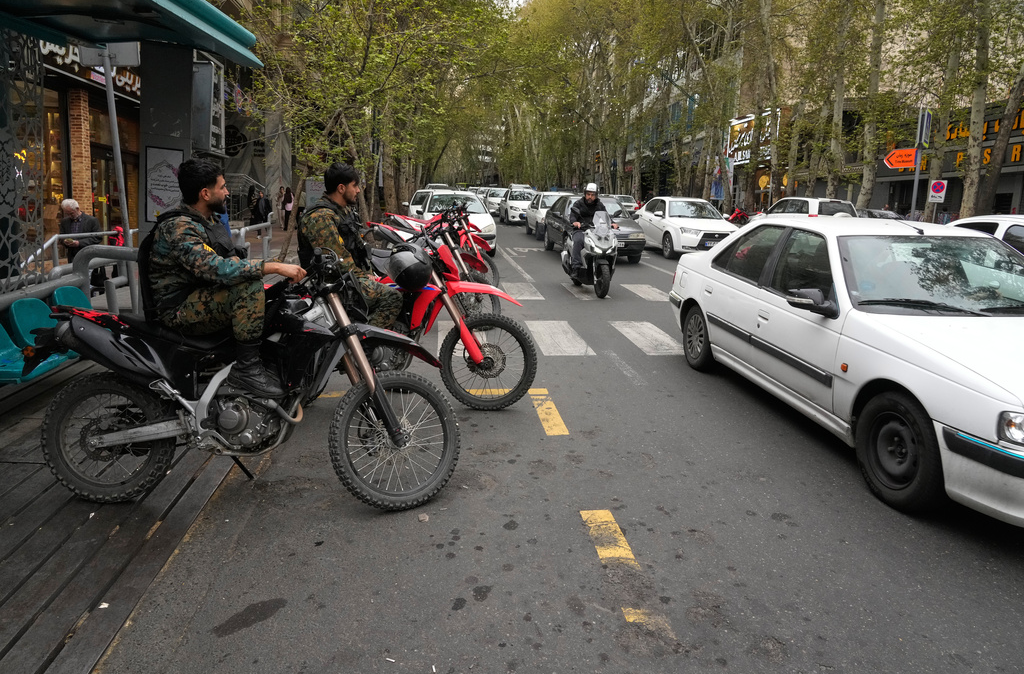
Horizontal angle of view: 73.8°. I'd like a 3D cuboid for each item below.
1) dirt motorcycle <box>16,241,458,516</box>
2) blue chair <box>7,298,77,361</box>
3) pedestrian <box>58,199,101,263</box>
[{"bbox_3d":[-1.329,0.235,3.368,2.190,1.220,0.820,0,6,1],"label":"dirt motorcycle"},{"bbox_3d":[-3.120,-0.060,4.760,0.460,0.400,0.450,0,11,-6],"label":"blue chair"},{"bbox_3d":[-5.171,-0.811,8.246,0.520,1.680,0.420,1,10,-2],"label":"pedestrian"}]

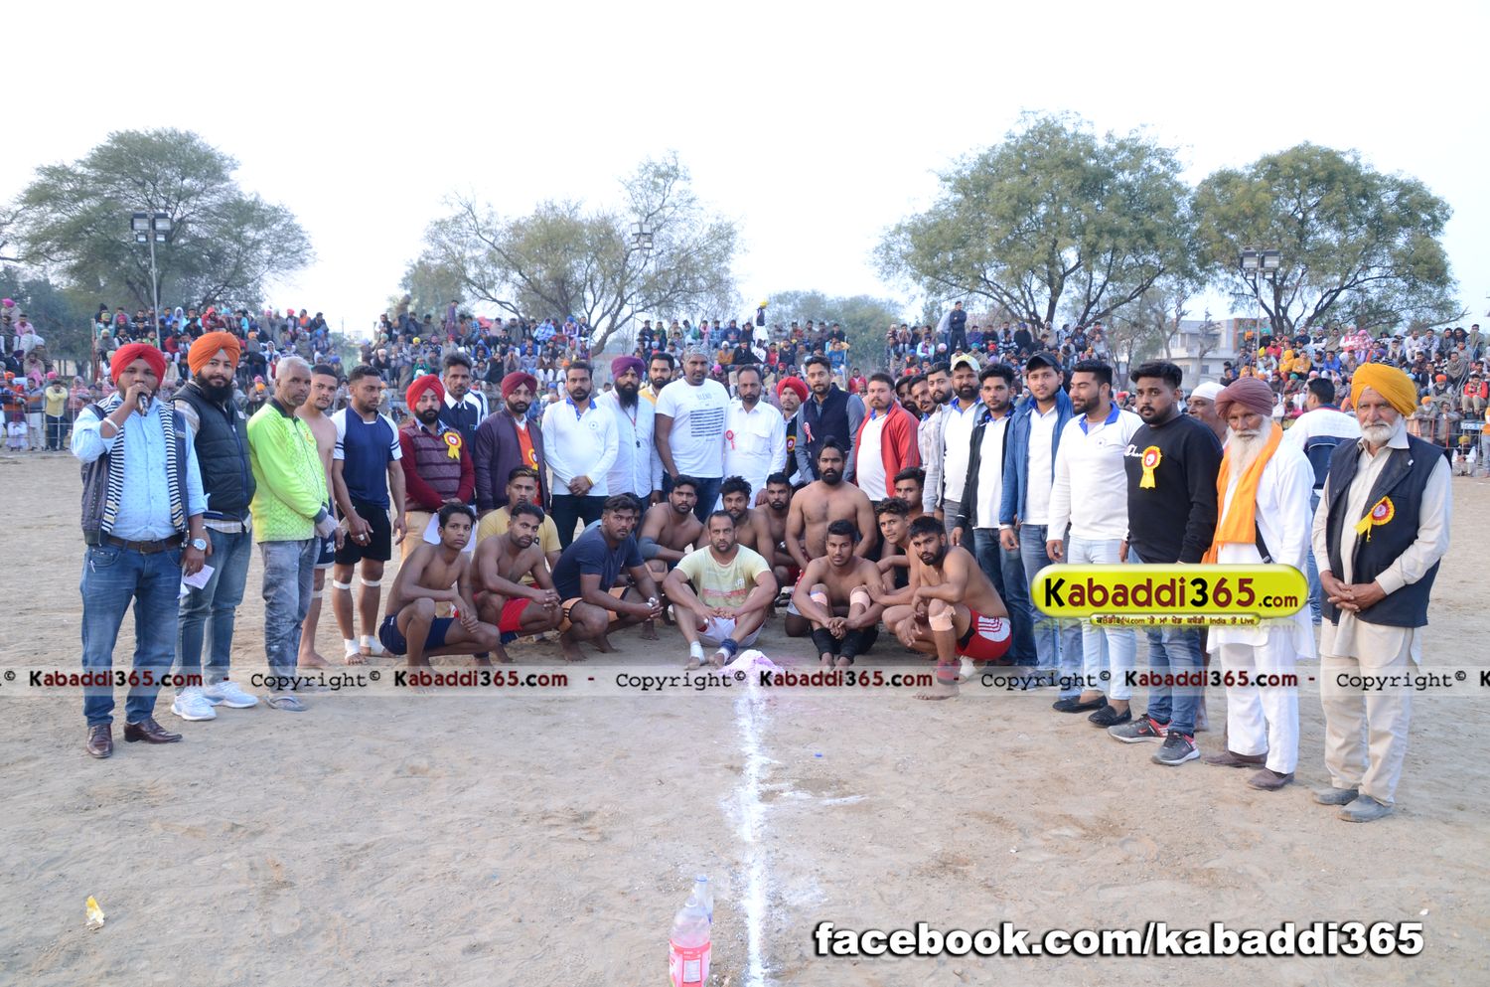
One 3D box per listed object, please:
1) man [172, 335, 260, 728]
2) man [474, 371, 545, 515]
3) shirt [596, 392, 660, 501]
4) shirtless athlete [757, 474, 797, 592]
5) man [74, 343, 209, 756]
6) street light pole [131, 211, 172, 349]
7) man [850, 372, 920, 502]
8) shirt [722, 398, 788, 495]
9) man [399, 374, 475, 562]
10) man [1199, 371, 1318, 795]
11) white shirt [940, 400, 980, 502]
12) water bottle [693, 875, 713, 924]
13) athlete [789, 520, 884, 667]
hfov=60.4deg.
[{"bbox_3d":[-2.617,0.139,6.288,0.360,1.845,0.480,4,5,35],"label":"man"},{"bbox_3d":[-1.531,0.056,8.400,0.520,1.710,0.340,-2,5,-27],"label":"man"},{"bbox_3d":[-0.804,-0.340,8.800,0.460,0.741,0.270,-1,5,-14],"label":"shirt"},{"bbox_3d":[0.250,0.381,8.720,0.580,1.040,0.660,1,5,6],"label":"shirtless athlete"},{"bbox_3d":[-2.650,0.230,5.607,0.560,1.765,0.400,-2,5,-36],"label":"man"},{"bbox_3d":[-15.705,-4.264,34.000,1.030,6.200,0.450,-2,5,-30],"label":"street light pole"},{"bbox_3d":[0.988,0.034,8.800,0.560,1.720,0.420,3,5,30],"label":"man"},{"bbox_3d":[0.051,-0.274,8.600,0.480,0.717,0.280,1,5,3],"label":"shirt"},{"bbox_3d":[-1.928,0.096,8.000,0.520,1.690,0.340,0,5,-12],"label":"man"},{"bbox_3d":[2.157,0.361,5.398,0.380,1.698,0.520,-2,5,-36],"label":"man"},{"bbox_3d":[1.342,-0.263,8.000,0.400,0.650,0.260,3,5,28],"label":"white shirt"},{"bbox_3d":[-0.116,1.175,3.500,0.067,0.240,0.067,0,4,0],"label":"water bottle"},{"bbox_3d":[0.548,0.589,7.547,0.540,0.865,0.780,2,4,8],"label":"athlete"}]

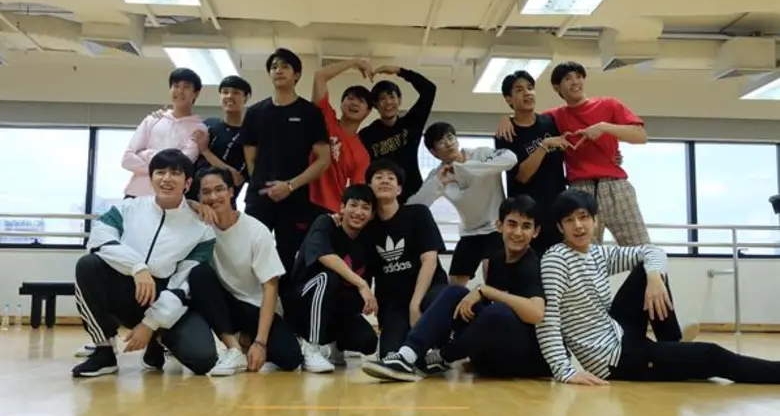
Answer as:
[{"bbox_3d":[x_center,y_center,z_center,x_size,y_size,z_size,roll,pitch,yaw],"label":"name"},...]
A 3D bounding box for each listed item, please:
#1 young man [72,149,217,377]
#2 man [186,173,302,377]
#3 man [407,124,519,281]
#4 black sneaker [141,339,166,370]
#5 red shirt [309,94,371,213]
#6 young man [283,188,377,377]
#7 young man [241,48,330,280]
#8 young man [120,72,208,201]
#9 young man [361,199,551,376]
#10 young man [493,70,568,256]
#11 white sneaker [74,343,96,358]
[{"bbox_3d":[-1.173,0.246,3.674,0.640,1.060,0.640,0,-7,10],"label":"young man"},{"bbox_3d":[-0.714,0.288,3.730,0.580,1.000,0.700,-2,-7,22],"label":"man"},{"bbox_3d":[0.413,0.175,4.258,0.640,1.370,0.420,0,-6,5],"label":"man"},{"bbox_3d":[-1.143,0.674,3.666,0.100,0.120,0.280,2,33,-15],"label":"black sneaker"},{"bbox_3d":[-0.302,-0.314,4.362,0.460,0.680,0.270,7,-6,-4],"label":"red shirt"},{"bbox_3d":[-0.283,0.337,3.806,0.540,0.930,0.660,2,-7,-10],"label":"young man"},{"bbox_3d":[-0.568,-0.039,4.160,0.520,1.750,0.360,0,-6,5],"label":"young man"},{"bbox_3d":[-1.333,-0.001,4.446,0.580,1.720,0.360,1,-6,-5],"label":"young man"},{"bbox_3d":[0.306,0.354,3.442,0.800,0.830,0.540,5,-8,-32],"label":"young man"},{"bbox_3d":[0.772,0.030,4.224,0.520,1.660,0.360,3,-7,-20],"label":"young man"},{"bbox_3d":[-1.687,0.795,4.316,0.280,0.105,0.100,4,-7,-30],"label":"white sneaker"}]

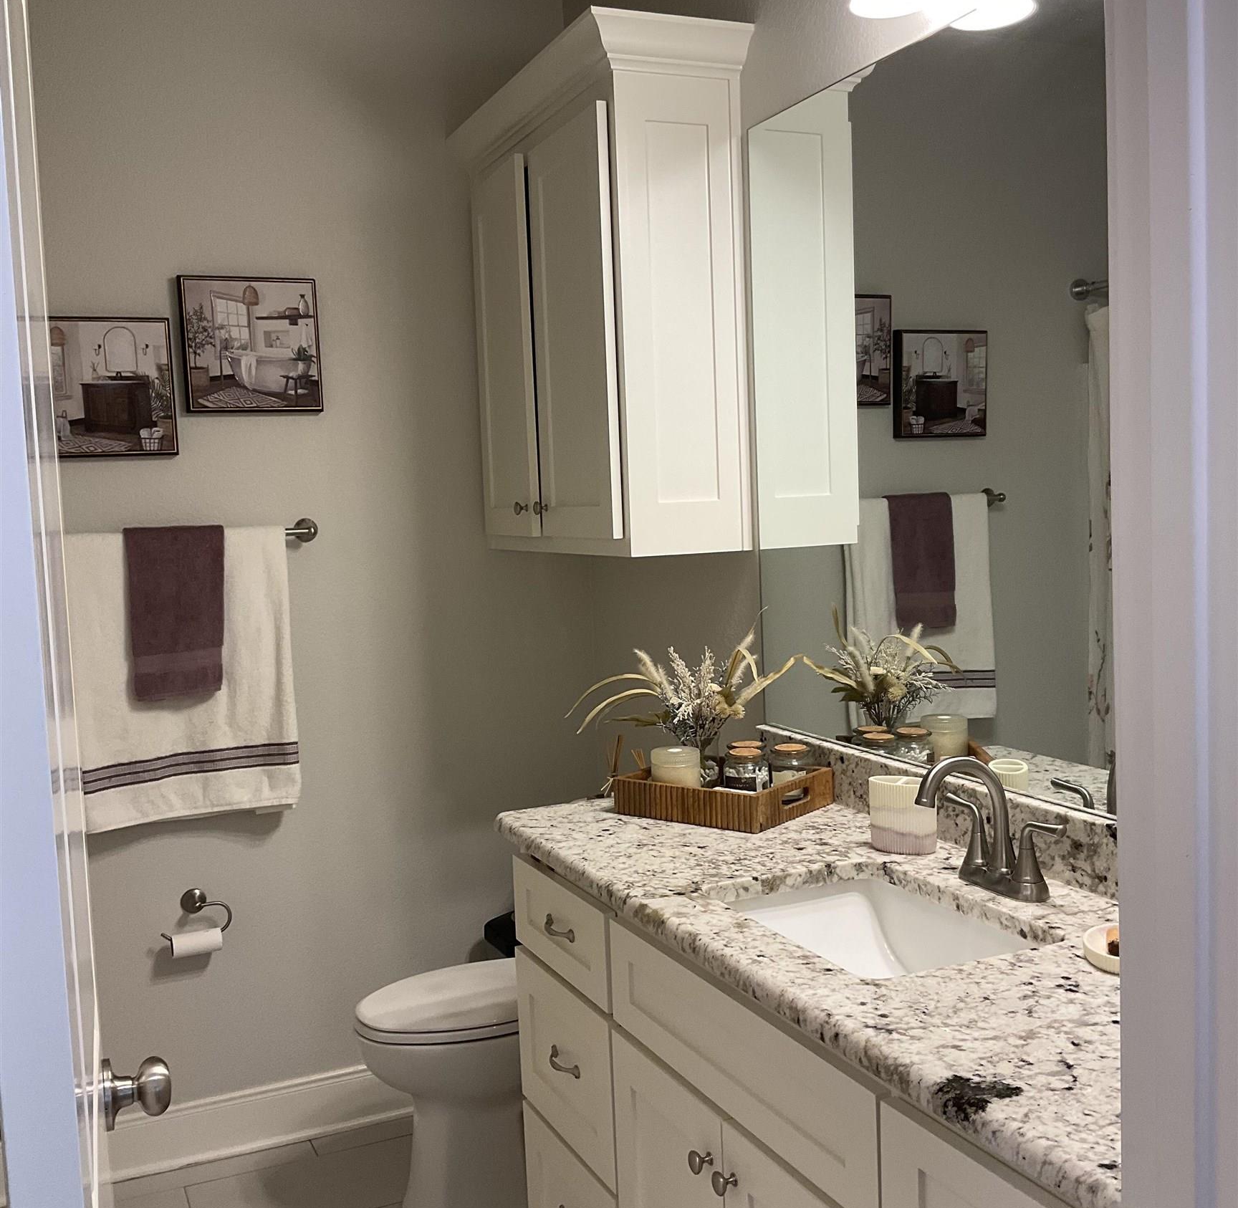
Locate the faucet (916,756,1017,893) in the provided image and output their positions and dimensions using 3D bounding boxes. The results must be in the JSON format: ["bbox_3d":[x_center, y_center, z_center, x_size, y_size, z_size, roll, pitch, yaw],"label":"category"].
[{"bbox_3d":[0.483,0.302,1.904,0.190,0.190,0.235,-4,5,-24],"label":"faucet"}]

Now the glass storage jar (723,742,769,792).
[{"bbox_3d":[0.225,0.309,2.431,0.078,0.101,0.078,-2,4,0],"label":"glass storage jar"}]

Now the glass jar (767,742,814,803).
[{"bbox_3d":[0.306,0.304,2.456,0.078,0.101,0.078,-2,4,0],"label":"glass jar"}]

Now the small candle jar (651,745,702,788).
[{"bbox_3d":[0.103,0.311,2.436,0.086,0.106,0.086,-2,4,0],"label":"small candle jar"}]

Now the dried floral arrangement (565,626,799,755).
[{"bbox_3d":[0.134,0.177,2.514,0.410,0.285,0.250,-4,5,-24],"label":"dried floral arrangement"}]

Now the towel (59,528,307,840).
[{"bbox_3d":[-0.971,0.157,3.084,0.495,0.660,0.070,-4,5,-24],"label":"towel"}]

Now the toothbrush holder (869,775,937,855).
[{"bbox_3d":[0.440,0.327,2.138,0.107,0.107,0.060,0,5,29],"label":"toothbrush holder"}]

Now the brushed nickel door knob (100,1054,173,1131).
[{"bbox_3d":[-0.460,0.466,1.326,0.063,0.070,0.070,-3,4,-20],"label":"brushed nickel door knob"}]

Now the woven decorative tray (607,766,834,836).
[{"bbox_3d":[0.189,0.334,2.470,0.300,0.065,0.252,1,5,38],"label":"woven decorative tray"}]

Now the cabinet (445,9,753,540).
[{"bbox_3d":[-0.064,-0.605,2.982,0.335,0.987,0.910,-4,5,-24],"label":"cabinet"}]

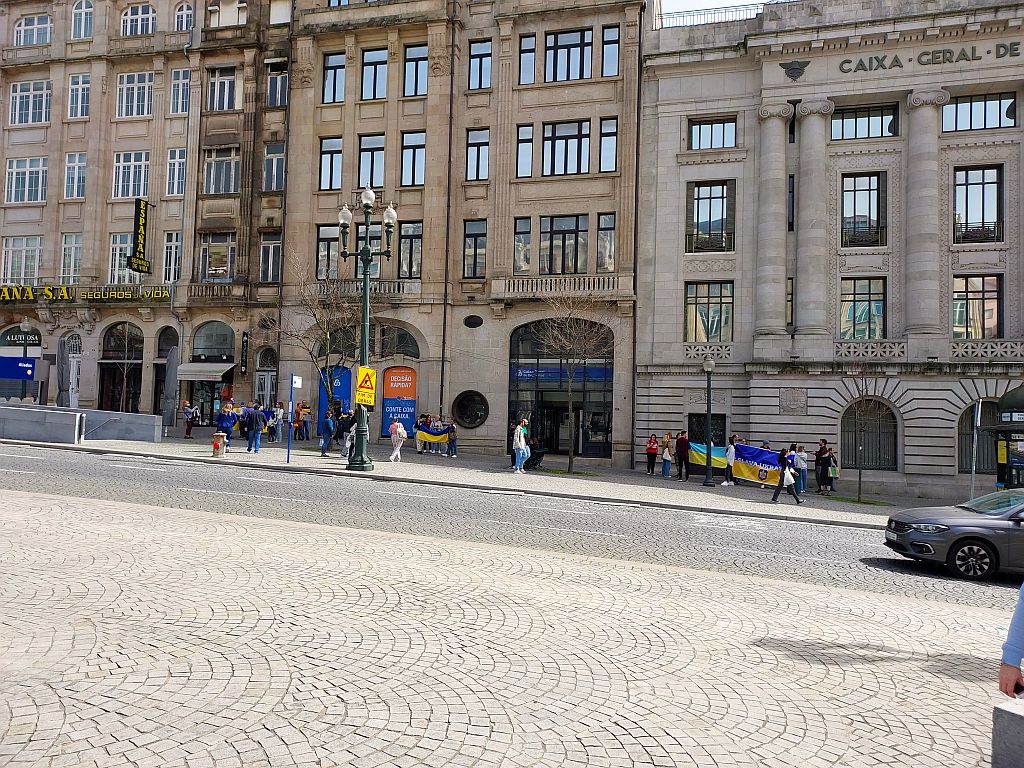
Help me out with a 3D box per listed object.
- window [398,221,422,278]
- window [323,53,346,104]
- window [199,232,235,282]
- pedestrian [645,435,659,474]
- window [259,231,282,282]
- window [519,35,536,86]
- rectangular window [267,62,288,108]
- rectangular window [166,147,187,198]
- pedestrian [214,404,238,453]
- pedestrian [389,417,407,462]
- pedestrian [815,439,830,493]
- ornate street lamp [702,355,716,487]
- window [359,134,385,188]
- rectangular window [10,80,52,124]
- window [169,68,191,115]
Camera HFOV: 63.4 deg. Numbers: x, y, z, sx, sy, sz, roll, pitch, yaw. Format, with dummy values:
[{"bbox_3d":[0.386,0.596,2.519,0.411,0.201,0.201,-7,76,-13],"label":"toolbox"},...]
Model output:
[{"bbox_3d":[-4.385,-5.802,35.867,1.064,2.512,0.200,1,-2,14],"label":"window"},{"bbox_3d":[-8.367,-14.470,39.231,1.134,2.425,0.200,1,-3,15],"label":"window"},{"bbox_3d":[-13.581,-5.840,38.231,1.877,2.348,0.200,1,-2,14],"label":"window"},{"bbox_3d":[5.604,2.838,33.200,0.520,1.623,0.380,1,-3,10],"label":"pedestrian"},{"bbox_3d":[-11.336,-5.933,38.928,1.178,2.349,0.200,1,-3,16],"label":"window"},{"bbox_3d":[0.716,-14.358,36.757,0.719,2.194,0.200,1,-3,15],"label":"window"},{"bbox_3d":[-11.113,-14.226,39.373,1.046,2.097,0.200,1,-3,16],"label":"rectangular window"},{"bbox_3d":[-16.493,-10.403,40.699,1.026,2.326,0.200,1,-3,16],"label":"rectangular window"},{"bbox_3d":[-9.325,1.430,27.249,0.600,1.630,0.420,2,-3,-18],"label":"pedestrian"},{"bbox_3d":[-4.023,1.955,29.100,0.580,1.606,0.580,-1,-4,45],"label":"pedestrian"},{"bbox_3d":[10.206,2.675,27.209,0.420,1.790,0.520,2,-3,-6],"label":"pedestrian"},{"bbox_3d":[6.659,1.221,27.900,0.430,4.429,0.430,1,-3,16],"label":"ornate street lamp"},{"bbox_3d":[-6.506,-10.340,38.499,1.274,2.569,0.200,1,-3,15],"label":"window"},{"bbox_3d":[-25.174,-14.727,43.395,2.704,2.293,0.200,1,-3,16],"label":"rectangular window"},{"bbox_3d":[-15.643,-13.818,39.119,0.968,2.104,0.200,1,-2,14],"label":"window"}]

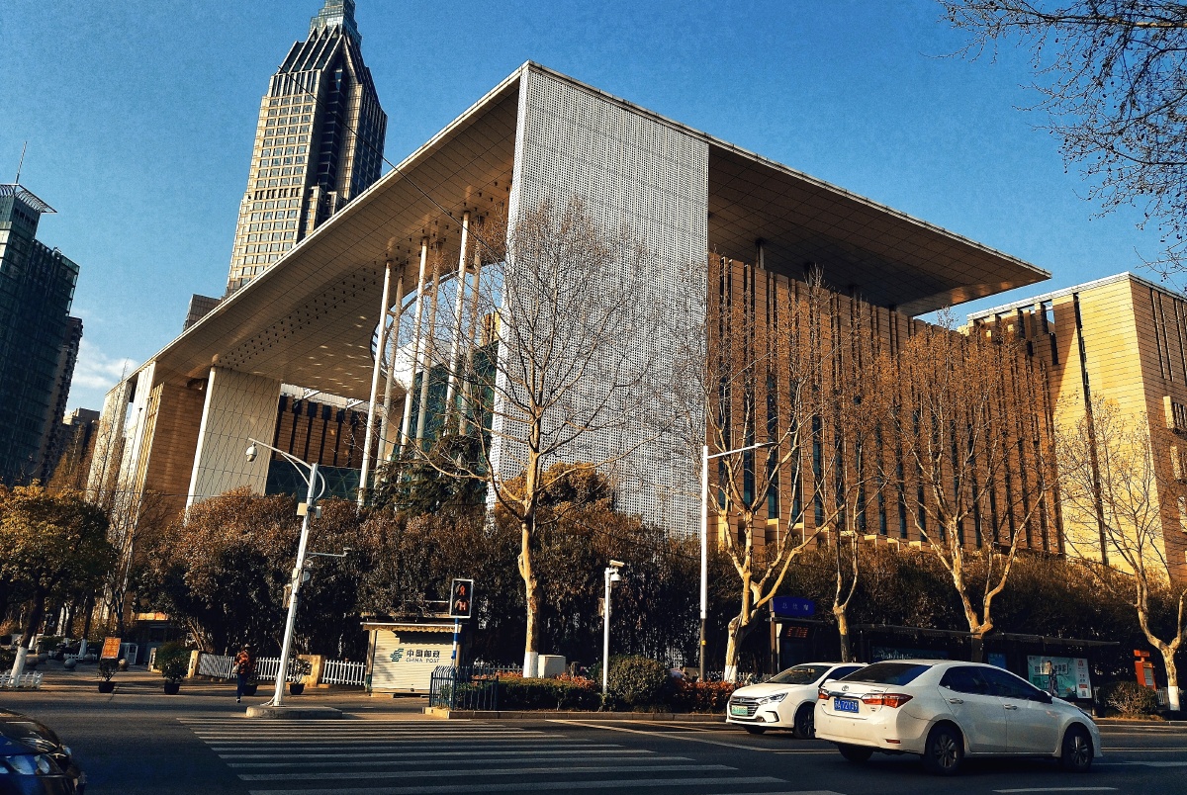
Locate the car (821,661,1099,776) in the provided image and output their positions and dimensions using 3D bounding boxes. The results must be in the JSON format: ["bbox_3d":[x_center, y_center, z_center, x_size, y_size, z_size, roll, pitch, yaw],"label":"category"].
[{"bbox_3d":[5.367,4.609,13.480,4.630,1.475,1.780,11,-19,-27],"label":"car"}]

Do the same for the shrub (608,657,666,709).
[{"bbox_3d":[1.213,7.733,25.017,1.450,1.434,1.520,3,-17,1],"label":"shrub"}]

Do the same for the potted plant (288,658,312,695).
[{"bbox_3d":[-9.446,9.019,29.963,0.740,1.126,0.740,8,-17,-15],"label":"potted plant"}]

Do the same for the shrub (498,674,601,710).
[{"bbox_3d":[-1.111,7.647,23.900,2.950,0.850,1.100,12,-19,-29],"label":"shrub"}]

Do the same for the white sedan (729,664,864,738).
[{"bbox_3d":[4.958,6.233,19.106,4.710,1.490,1.780,11,-18,-26],"label":"white sedan"}]

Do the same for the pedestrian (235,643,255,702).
[{"bbox_3d":[-9.928,7.897,26.400,0.550,1.630,0.420,2,-17,0],"label":"pedestrian"}]

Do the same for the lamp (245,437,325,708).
[{"bbox_3d":[-7.315,3.775,20.844,1.750,6.010,0.450,6,-17,-11],"label":"lamp"}]

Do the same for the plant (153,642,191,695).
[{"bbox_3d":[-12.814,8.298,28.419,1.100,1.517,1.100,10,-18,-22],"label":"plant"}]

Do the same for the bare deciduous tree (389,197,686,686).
[{"bbox_3d":[-1.677,0.974,25.524,7.947,14.403,7.947,4,-17,-4],"label":"bare deciduous tree"}]

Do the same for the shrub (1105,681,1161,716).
[{"bbox_3d":[21.640,12.114,37.200,1.750,1.300,1.700,11,-19,-28],"label":"shrub"}]

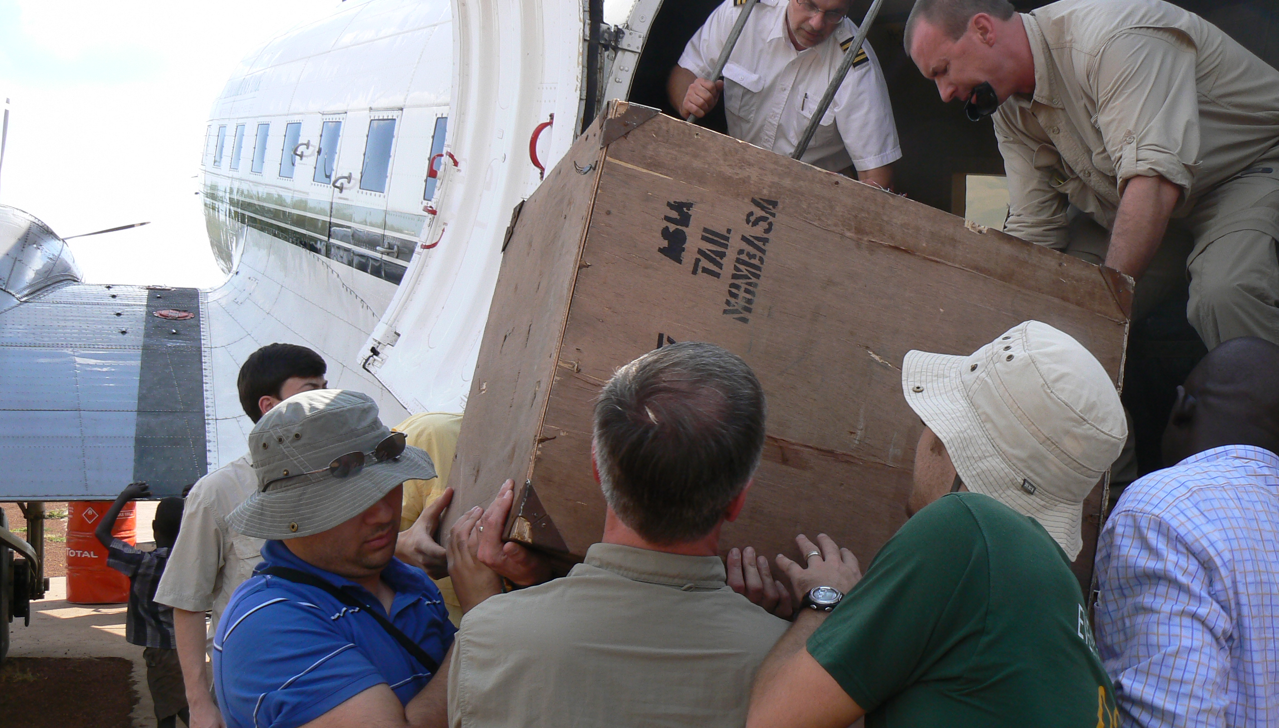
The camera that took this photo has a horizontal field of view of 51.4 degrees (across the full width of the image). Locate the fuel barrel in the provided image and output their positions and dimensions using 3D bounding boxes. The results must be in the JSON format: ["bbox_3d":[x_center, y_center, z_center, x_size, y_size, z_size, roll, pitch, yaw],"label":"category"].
[{"bbox_3d":[-4.792,1.663,11.850,0.590,0.885,0.590,1,-2,-22],"label":"fuel barrel"}]

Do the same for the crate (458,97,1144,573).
[{"bbox_3d":[0.214,0.090,2.155,0.877,0.622,0.566,16,-14,-16],"label":"crate"}]

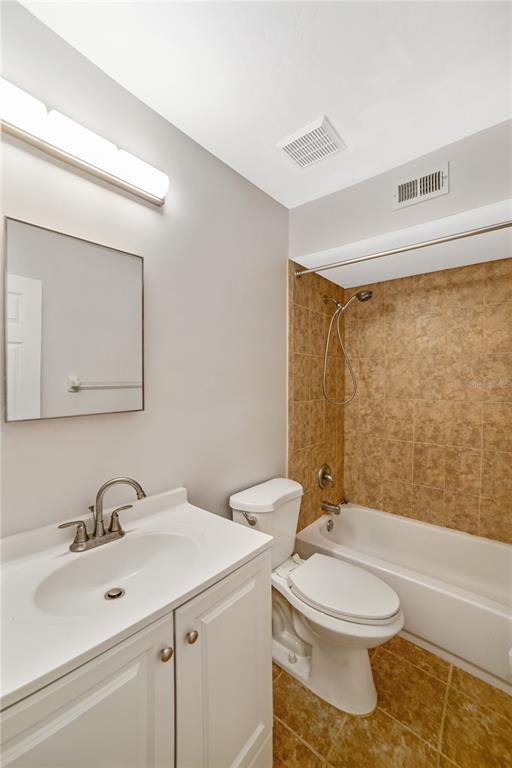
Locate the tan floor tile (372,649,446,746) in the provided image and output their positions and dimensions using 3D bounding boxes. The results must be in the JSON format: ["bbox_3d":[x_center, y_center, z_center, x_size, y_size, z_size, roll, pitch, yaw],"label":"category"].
[{"bbox_3d":[0.644,1.333,1.292,0.297,0.010,0.297,0,0,41],"label":"tan floor tile"}]

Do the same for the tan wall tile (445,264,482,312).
[{"bbox_3d":[1.406,-0.652,2.004,0.199,0.300,0.010,1,1,41],"label":"tan wall tile"}]

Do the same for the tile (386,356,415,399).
[{"bbox_3d":[1.071,-0.042,2.236,0.200,0.306,0.010,0,0,37],"label":"tile"}]

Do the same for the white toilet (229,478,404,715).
[{"bbox_3d":[0.284,0.958,1.420,0.767,0.751,0.430,1,1,41],"label":"white toilet"}]

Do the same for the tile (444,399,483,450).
[{"bbox_3d":[1.392,0.270,1.997,0.200,0.306,0.010,0,0,37],"label":"tile"}]

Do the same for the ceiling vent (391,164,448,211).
[{"bbox_3d":[0.772,-0.938,1.416,0.247,0.146,0.018,1,1,41],"label":"ceiling vent"}]

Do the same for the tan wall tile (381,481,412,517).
[{"bbox_3d":[1.064,0.854,2.246,0.200,0.245,0.010,0,0,37],"label":"tan wall tile"}]

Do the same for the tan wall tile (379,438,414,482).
[{"bbox_3d":[1.099,0.587,2.288,0.201,0.317,0.010,1,1,41],"label":"tan wall tile"}]

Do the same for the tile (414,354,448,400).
[{"bbox_3d":[1.253,-0.035,2.145,0.205,0.322,0.010,1,1,41],"label":"tile"}]

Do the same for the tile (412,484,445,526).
[{"bbox_3d":[1.226,0.857,2.125,0.200,0.250,0.010,0,0,37],"label":"tile"}]

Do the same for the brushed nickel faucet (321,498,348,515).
[{"bbox_3d":[0.562,0.913,2.236,0.140,0.065,0.060,1,1,41],"label":"brushed nickel faucet"}]

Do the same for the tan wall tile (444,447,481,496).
[{"bbox_3d":[1.389,0.579,2.001,0.200,0.306,0.010,0,0,37],"label":"tan wall tile"}]

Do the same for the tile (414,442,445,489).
[{"bbox_3d":[1.228,0.578,2.122,0.200,0.306,0.010,0,0,37],"label":"tile"}]

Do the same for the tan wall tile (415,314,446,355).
[{"bbox_3d":[1.253,-0.350,2.140,0.205,0.307,0.010,1,1,41],"label":"tan wall tile"}]

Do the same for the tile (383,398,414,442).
[{"bbox_3d":[1.069,0.268,2.240,0.200,0.306,0.010,0,0,37],"label":"tile"}]

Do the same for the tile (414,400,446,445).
[{"bbox_3d":[1.253,0.278,2.150,0.205,0.305,0.010,1,1,41],"label":"tile"}]

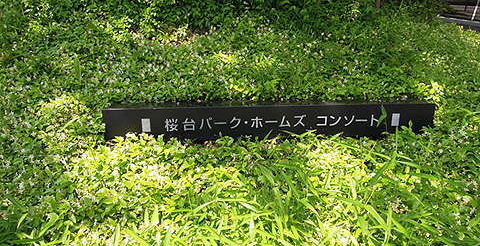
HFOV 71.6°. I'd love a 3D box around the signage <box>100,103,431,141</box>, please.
[{"bbox_3d":[0.224,-0.017,2.370,2.265,0.240,0.170,-1,17,-3],"label":"signage"}]

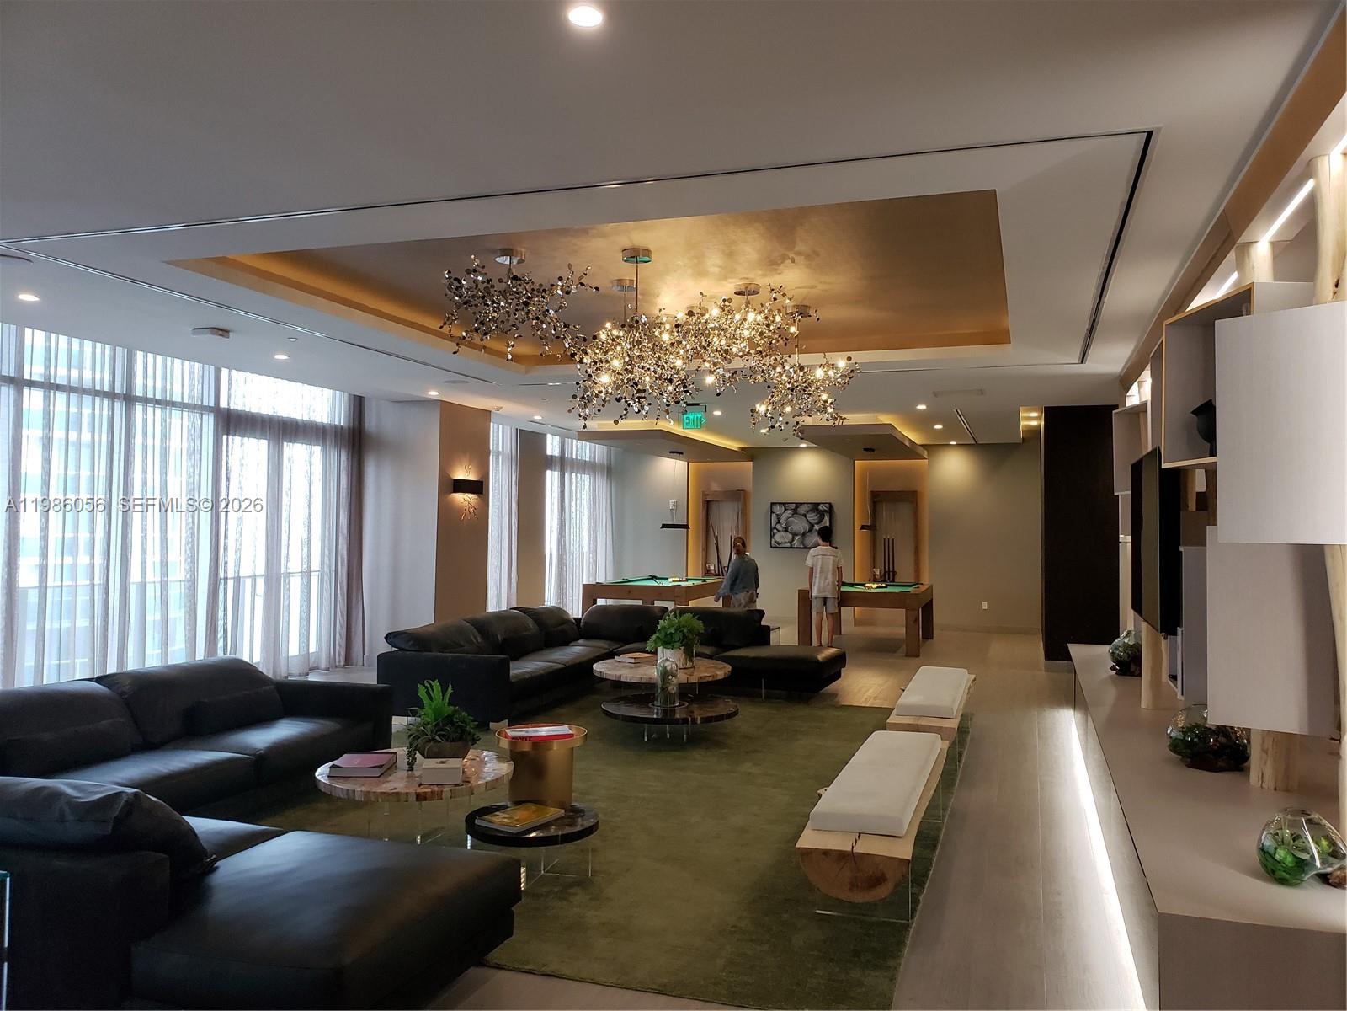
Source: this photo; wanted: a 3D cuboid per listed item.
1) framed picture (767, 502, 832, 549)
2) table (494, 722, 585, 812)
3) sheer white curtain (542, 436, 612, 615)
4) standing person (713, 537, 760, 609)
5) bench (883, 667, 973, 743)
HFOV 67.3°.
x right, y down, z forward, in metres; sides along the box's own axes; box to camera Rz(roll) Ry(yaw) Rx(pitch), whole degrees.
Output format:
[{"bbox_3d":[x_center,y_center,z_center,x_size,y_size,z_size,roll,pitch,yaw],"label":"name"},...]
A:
[{"bbox_3d":[2.193,0.345,17.334,1.073,0.787,0.051,0,-1,19],"label":"framed picture"},{"bbox_3d":[-0.719,1.486,5.515,0.491,0.496,0.491,1,-1,0],"label":"table"},{"bbox_3d":[-1.508,0.437,16.843,0.160,3.040,2.900,0,-1,19],"label":"sheer white curtain"},{"bbox_3d":[0.916,1.189,14.137,0.547,1.546,0.364,1,-1,-18],"label":"standing person"},{"bbox_3d":[1.956,1.581,7.646,0.500,0.430,2.450,0,-1,19],"label":"bench"}]

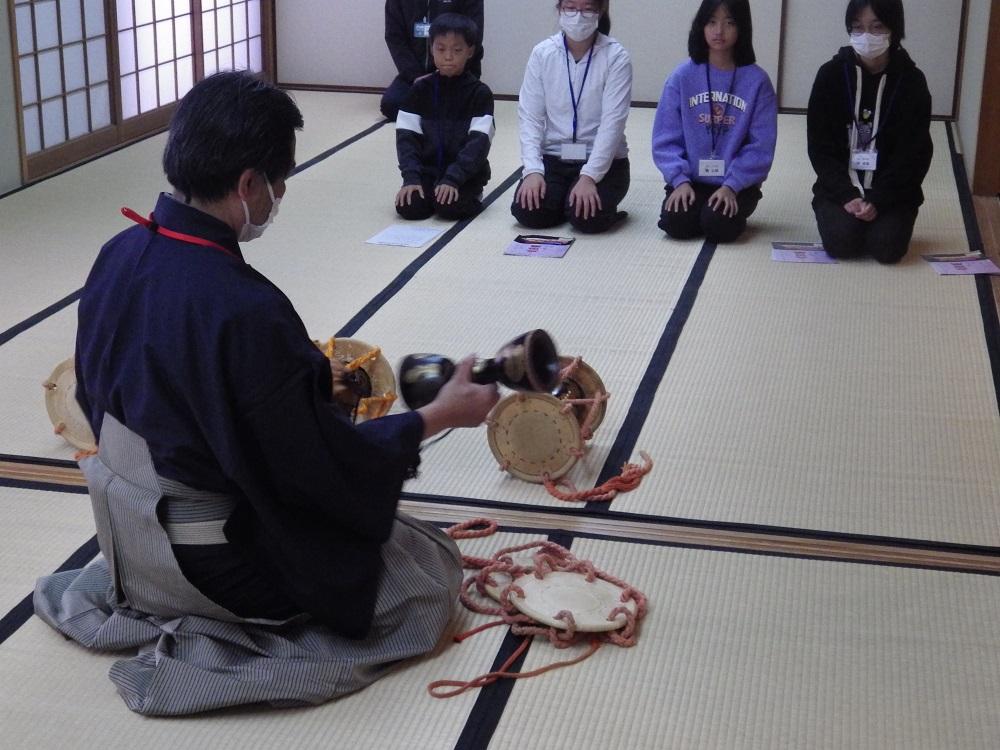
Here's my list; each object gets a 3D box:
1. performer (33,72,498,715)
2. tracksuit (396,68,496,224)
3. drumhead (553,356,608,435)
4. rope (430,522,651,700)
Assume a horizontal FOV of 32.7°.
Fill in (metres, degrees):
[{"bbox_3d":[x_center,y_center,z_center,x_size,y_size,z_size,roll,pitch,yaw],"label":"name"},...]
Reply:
[{"bbox_3d":[-0.362,-0.039,3.035,0.880,0.970,0.700,-10,21,-29],"label":"performer"},{"bbox_3d":[-0.220,-0.882,6.426,0.400,0.510,0.510,6,18,15],"label":"tracksuit"},{"bbox_3d":[0.146,0.059,3.993,0.214,0.214,0.030,5,18,14],"label":"drumhead"},{"bbox_3d":[0.081,0.396,3.151,0.400,0.085,0.755,1,18,0],"label":"rope"}]

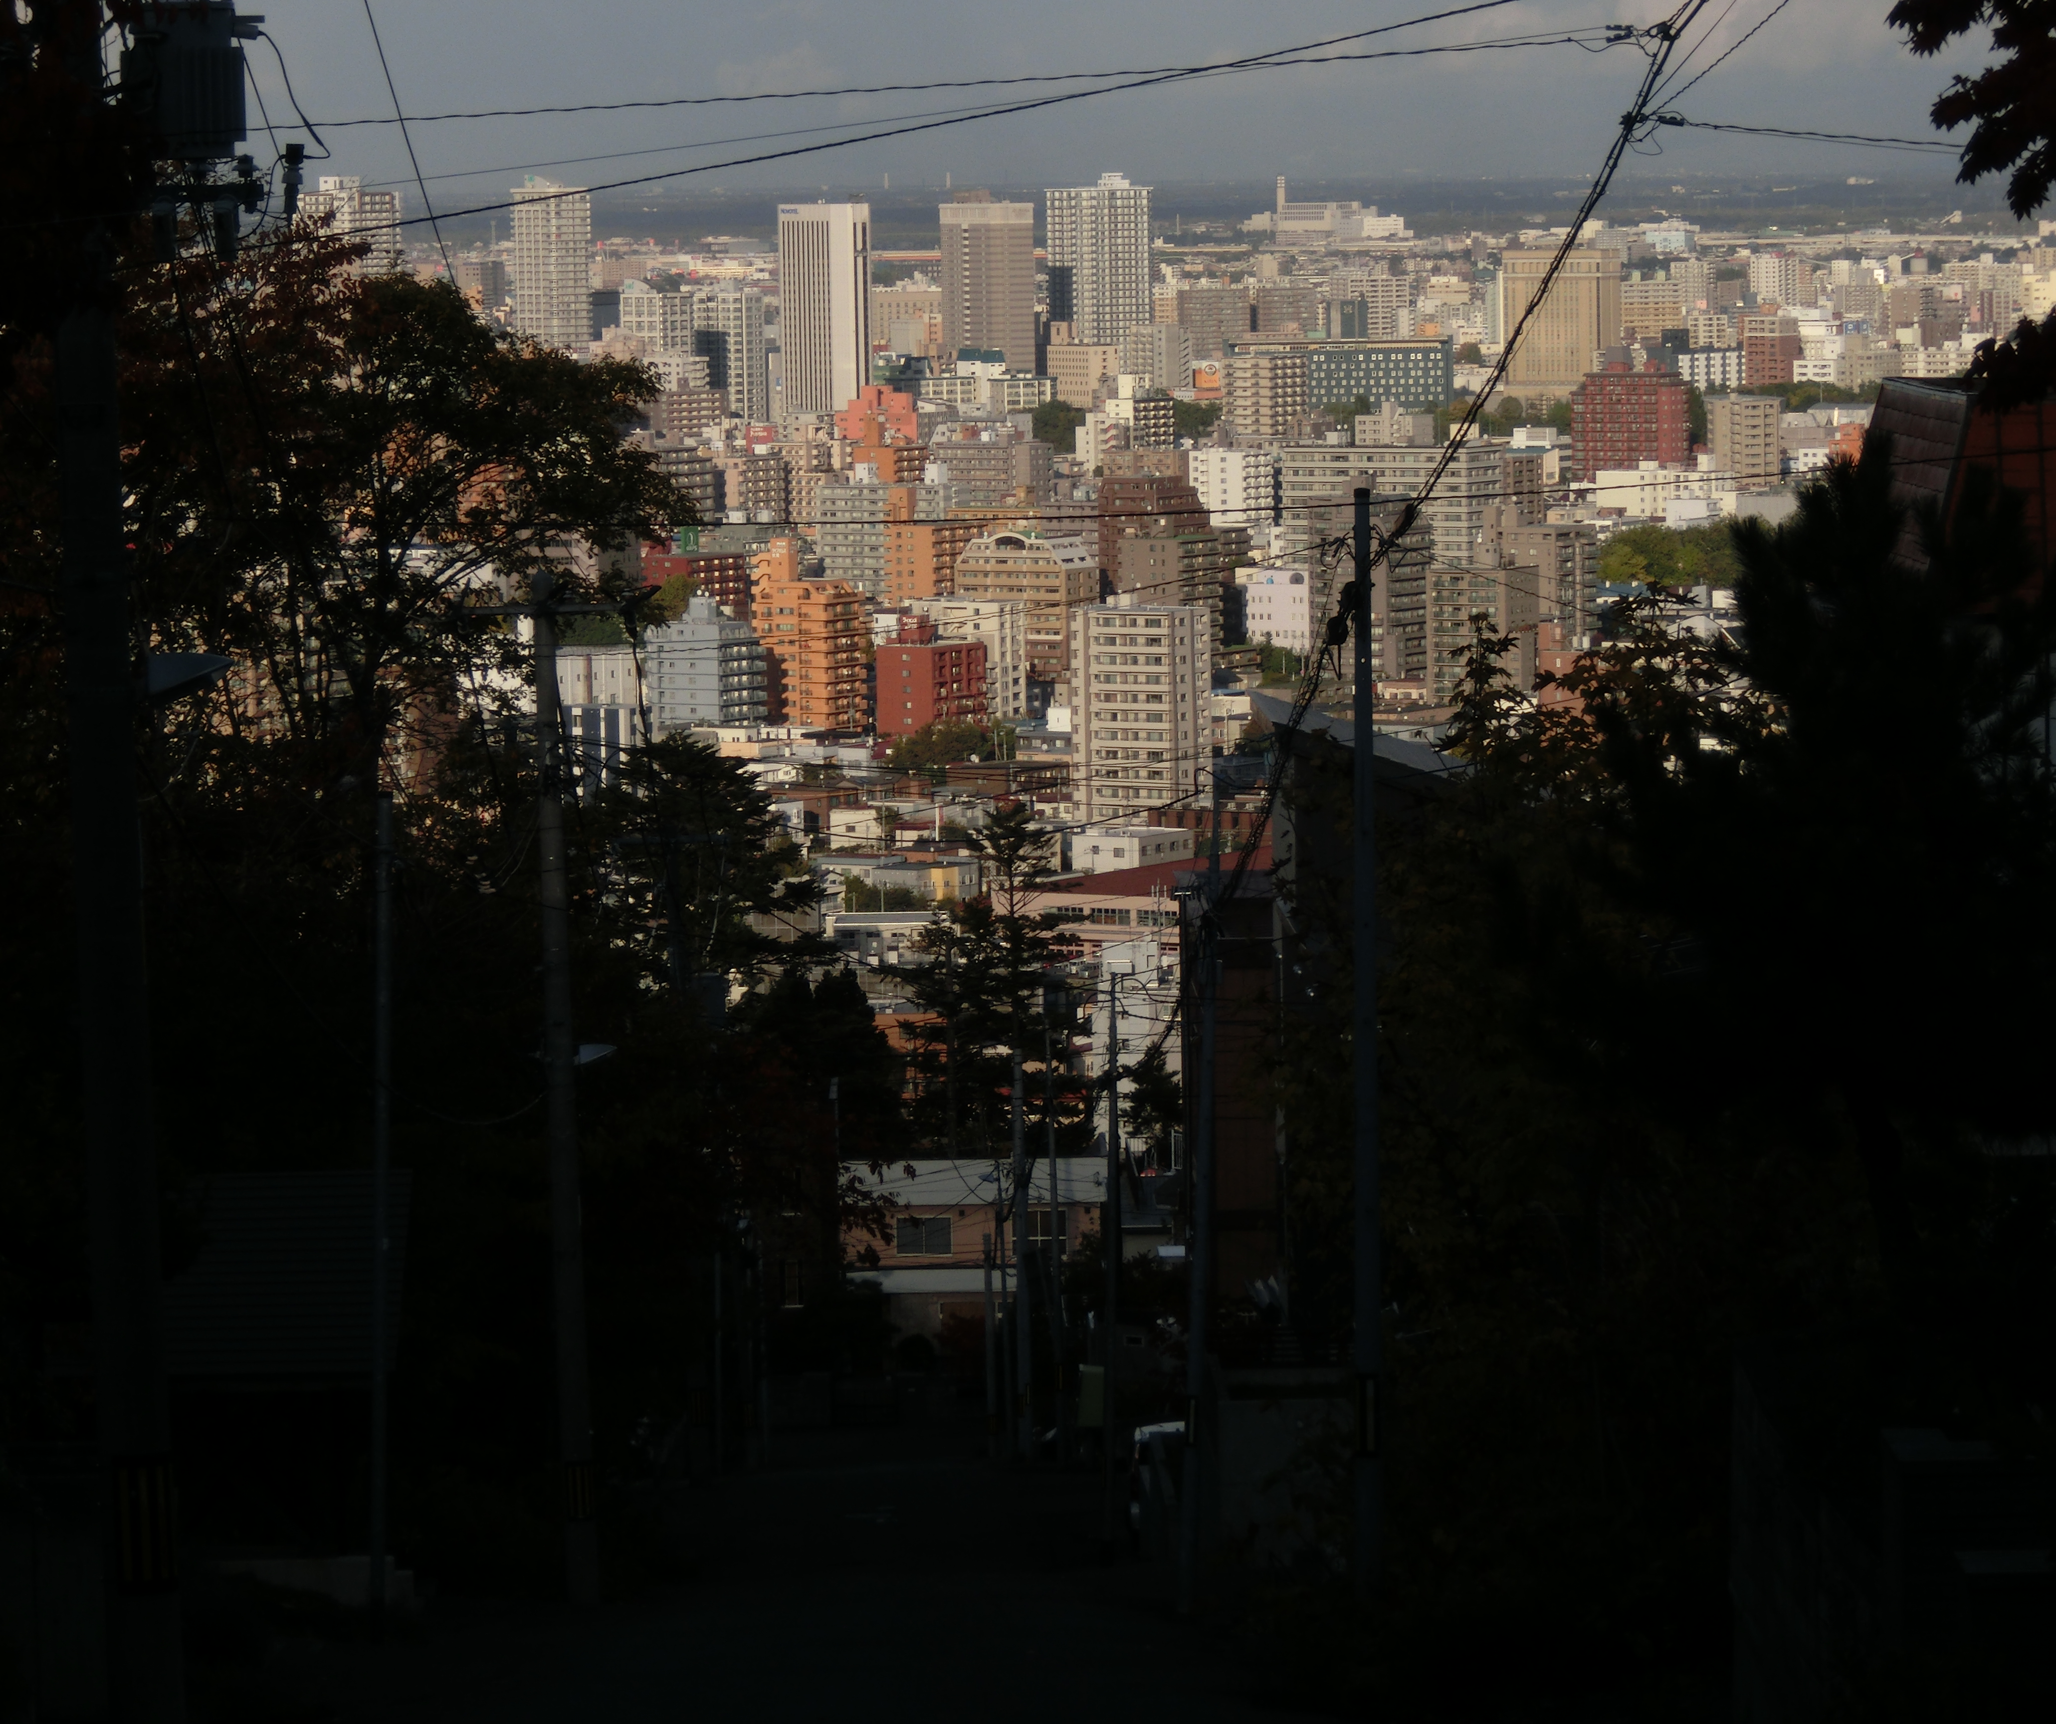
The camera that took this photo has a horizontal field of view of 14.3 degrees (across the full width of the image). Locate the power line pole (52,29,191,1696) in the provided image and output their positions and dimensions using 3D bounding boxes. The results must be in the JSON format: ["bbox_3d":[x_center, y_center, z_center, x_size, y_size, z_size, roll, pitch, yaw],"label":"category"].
[{"bbox_3d":[-4.215,-1.567,36.815,0.360,11.066,0.360,-2,5,0],"label":"power line pole"}]

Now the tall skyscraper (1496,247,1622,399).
[{"bbox_3d":[216.860,-214.972,3311.782,42.432,67.224,22.393,1,6,24],"label":"tall skyscraper"}]

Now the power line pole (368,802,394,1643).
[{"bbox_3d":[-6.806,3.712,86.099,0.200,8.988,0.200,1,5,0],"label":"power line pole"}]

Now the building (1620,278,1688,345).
[{"bbox_3d":[294.658,-258.748,3854.953,30.000,34.842,13.000,-1,5,3],"label":"building"}]

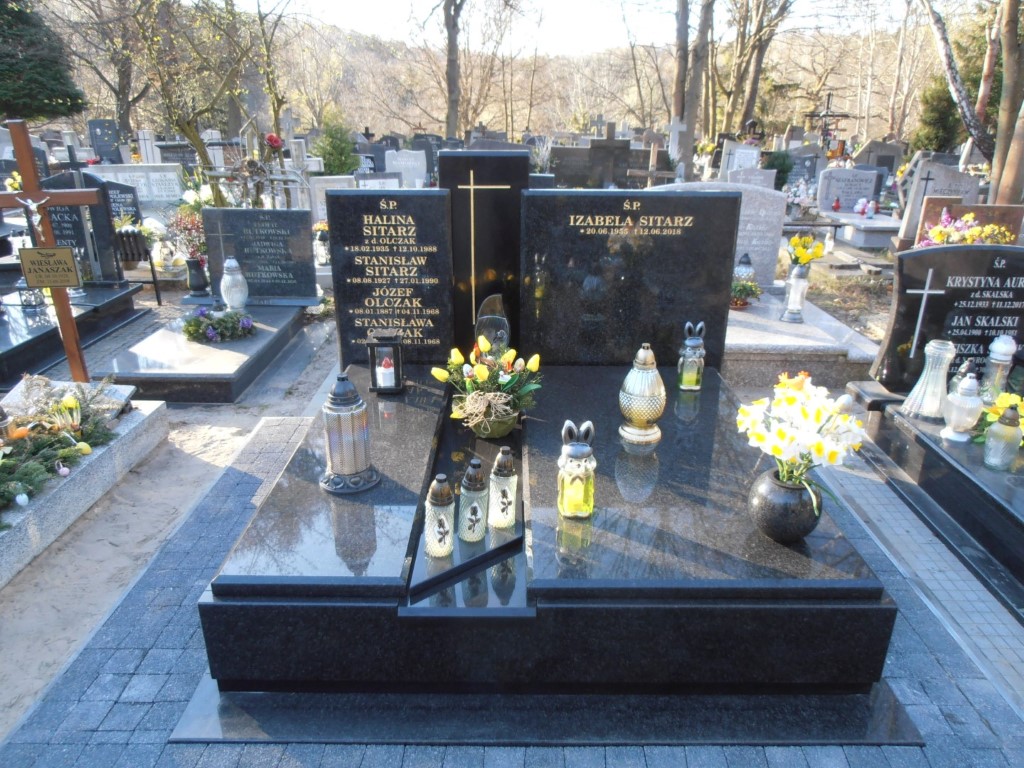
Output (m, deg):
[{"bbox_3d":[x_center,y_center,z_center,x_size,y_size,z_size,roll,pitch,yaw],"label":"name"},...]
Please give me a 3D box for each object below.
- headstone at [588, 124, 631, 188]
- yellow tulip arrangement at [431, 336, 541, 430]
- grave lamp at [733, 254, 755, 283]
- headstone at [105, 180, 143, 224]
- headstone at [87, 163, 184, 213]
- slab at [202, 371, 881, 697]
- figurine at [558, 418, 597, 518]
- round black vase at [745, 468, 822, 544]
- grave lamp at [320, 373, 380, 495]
[{"bbox_3d":[1.446,-3.322,10.525,0.590,1.020,0.150,0,21,0],"label":"headstone"},{"bbox_3d":[-0.090,0.010,2.554,0.390,0.370,0.330,0,23,0],"label":"yellow tulip arrangement"},{"bbox_3d":[1.626,-0.750,4.954,0.146,0.314,0.146,0,21,0],"label":"grave lamp"},{"bbox_3d":[-3.804,-1.696,6.925,0.454,0.569,0.120,0,21,0],"label":"headstone"},{"bbox_3d":[-5.195,-2.741,9.891,1.326,0.609,0.200,0,21,0],"label":"headstone"},{"bbox_3d":[0.093,0.371,2.715,1.810,0.336,1.780,0,21,0],"label":"slab"},{"bbox_3d":[0.199,0.244,2.138,0.115,0.296,0.102,-1,21,-3],"label":"figurine"},{"bbox_3d":[0.751,0.342,1.968,0.200,0.188,0.200,0,23,0],"label":"round black vase"},{"bbox_3d":[-0.514,0.141,2.209,0.190,0.350,0.185,0,23,0],"label":"grave lamp"}]

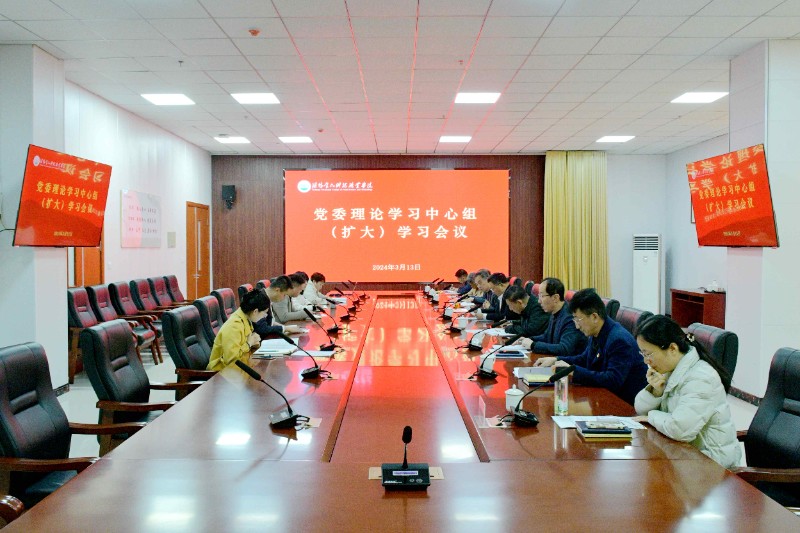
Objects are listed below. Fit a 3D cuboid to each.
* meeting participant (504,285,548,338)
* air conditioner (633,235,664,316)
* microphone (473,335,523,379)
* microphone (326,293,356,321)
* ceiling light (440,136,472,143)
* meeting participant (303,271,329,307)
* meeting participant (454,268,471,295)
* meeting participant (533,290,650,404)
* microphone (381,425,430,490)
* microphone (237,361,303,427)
[{"bbox_3d":[1.215,0.730,5.235,0.780,1.200,0.520,0,2,0],"label":"meeting participant"},{"bbox_3d":[5.163,0.243,12.471,0.530,1.780,0.370,2,3,44],"label":"air conditioner"},{"bbox_3d":[0.558,0.514,3.422,0.290,0.230,0.140,0,2,0],"label":"microphone"},{"bbox_3d":[-0.690,0.479,6.750,0.275,0.245,0.160,0,1,0],"label":"microphone"},{"bbox_3d":[1.043,-2.394,11.326,0.590,0.050,0.580,0,2,0],"label":"ceiling light"},{"bbox_3d":[-1.302,0.684,9.126,0.680,1.210,0.480,0,2,0],"label":"meeting participant"},{"bbox_3d":[1.141,0.610,8.932,0.750,1.200,0.520,0,2,0],"label":"meeting participant"},{"bbox_3d":[1.236,0.796,3.811,0.800,1.330,0.540,0,2,0],"label":"meeting participant"},{"bbox_3d":[0.024,0.599,1.962,0.150,0.270,0.250,0,2,0],"label":"microphone"},{"bbox_3d":[-0.586,0.555,2.650,0.265,0.310,0.140,-1,2,-18],"label":"microphone"}]

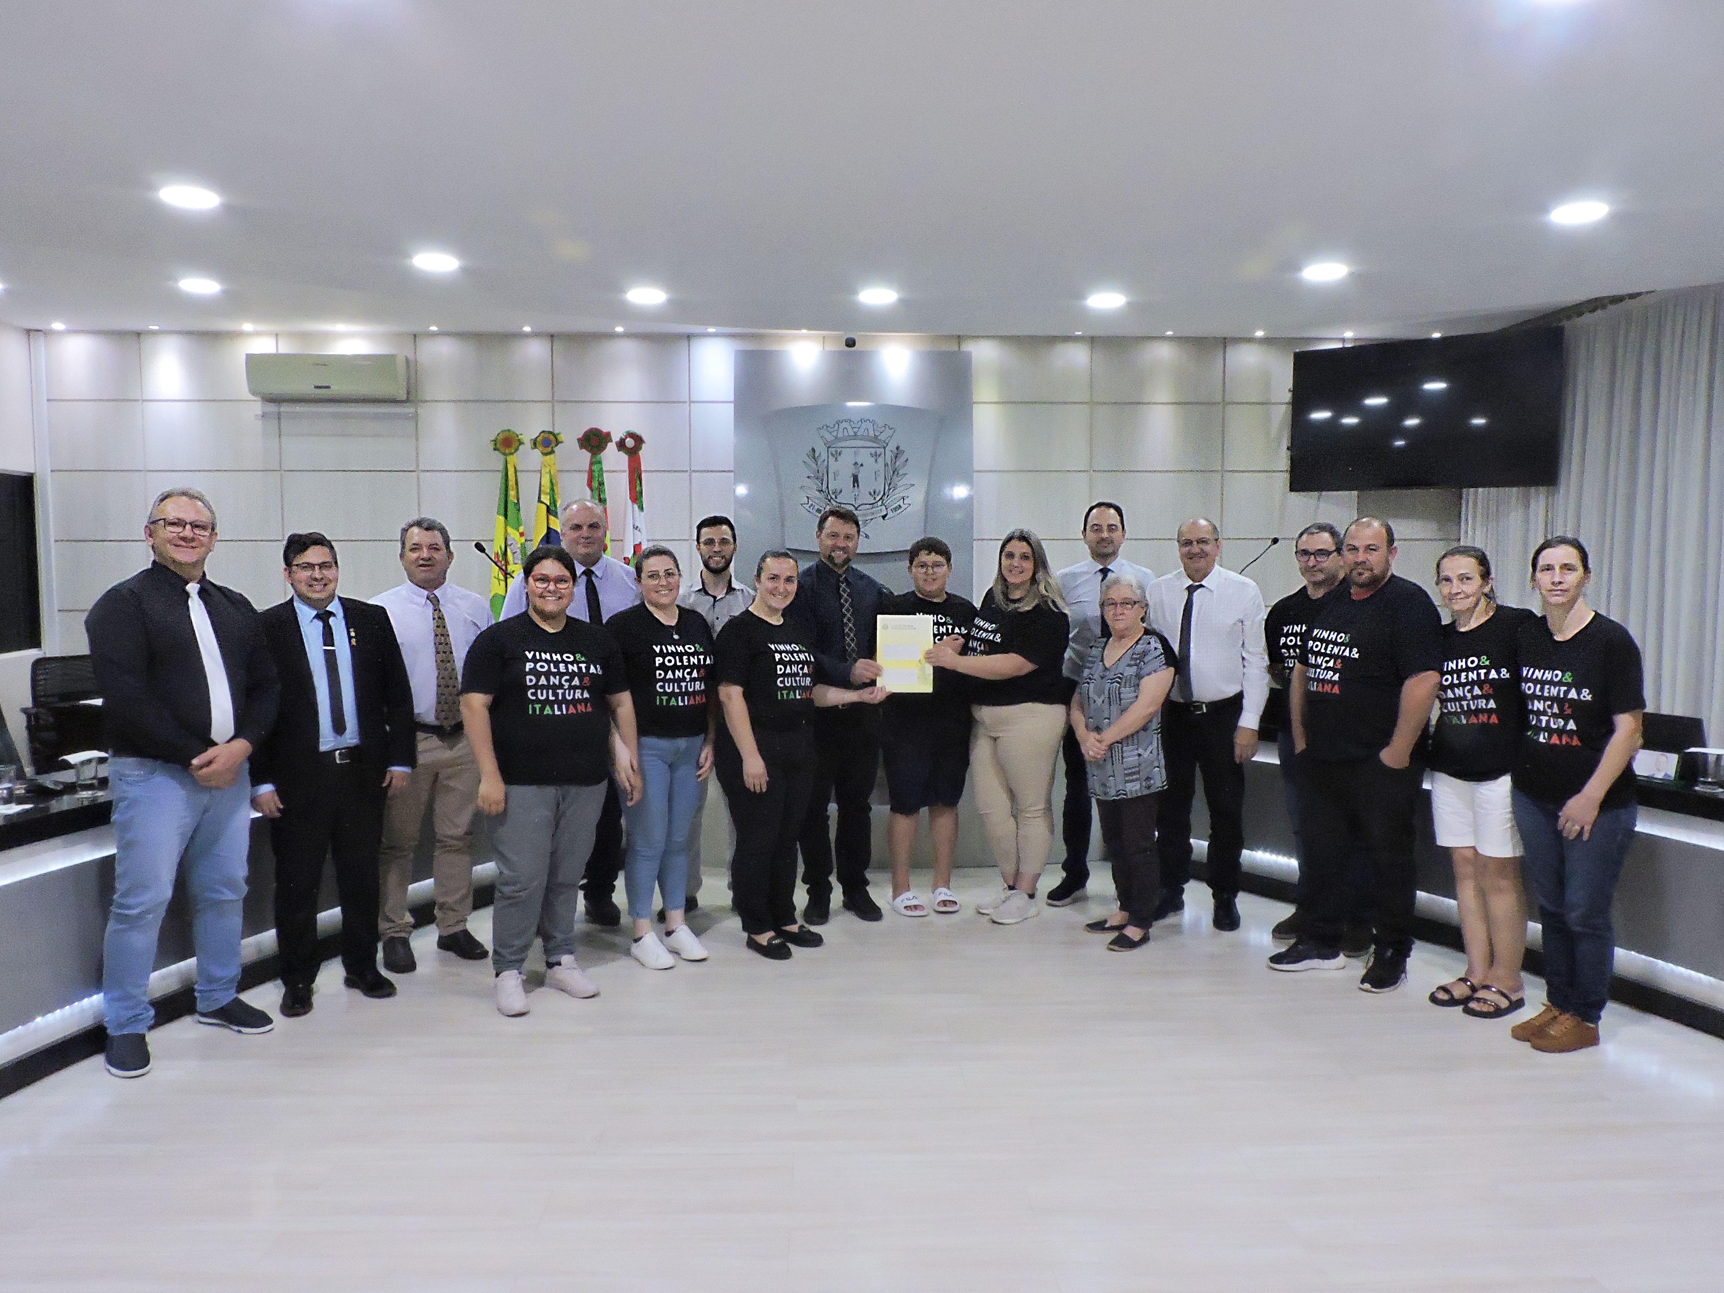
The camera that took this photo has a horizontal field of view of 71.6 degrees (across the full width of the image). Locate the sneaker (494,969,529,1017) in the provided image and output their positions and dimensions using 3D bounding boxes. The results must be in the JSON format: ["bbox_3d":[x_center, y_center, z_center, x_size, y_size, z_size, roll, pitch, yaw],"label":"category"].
[{"bbox_3d":[-1.250,1.206,4.225,0.100,0.115,0.260,-2,5,-24],"label":"sneaker"}]

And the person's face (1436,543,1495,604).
[{"bbox_3d":[2.074,-0.249,4.103,0.175,0.200,0.210,4,6,45],"label":"person's face"}]

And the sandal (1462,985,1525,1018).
[{"bbox_3d":[2.177,1.214,4.114,0.250,0.085,0.095,-2,5,-24],"label":"sandal"}]

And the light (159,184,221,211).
[{"bbox_3d":[-2.782,-1.857,4.943,0.225,0.030,0.225,0,4,0],"label":"light"}]

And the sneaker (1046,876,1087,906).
[{"bbox_3d":[0.969,1.106,5.560,0.110,0.120,0.300,3,5,35],"label":"sneaker"}]

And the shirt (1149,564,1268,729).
[{"bbox_3d":[1.470,-0.009,5.113,0.520,0.690,0.300,2,5,24],"label":"shirt"}]

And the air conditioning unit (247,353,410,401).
[{"bbox_3d":[-3.297,-1.660,7.439,0.940,0.280,0.210,0,4,-2],"label":"air conditioning unit"}]

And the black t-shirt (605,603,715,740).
[{"bbox_3d":[-0.808,0.099,4.747,0.460,0.560,0.290,-3,5,-34],"label":"black t-shirt"}]

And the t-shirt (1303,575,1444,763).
[{"bbox_3d":[1.960,0.080,4.585,0.370,0.690,0.540,-3,5,-33],"label":"t-shirt"}]

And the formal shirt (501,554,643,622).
[{"bbox_3d":[-1.236,-0.075,5.179,0.580,0.660,0.340,-2,5,-24],"label":"formal shirt"}]

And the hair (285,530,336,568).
[{"bbox_3d":[-1.881,-0.307,4.093,0.170,0.165,0.205,-3,5,-33],"label":"hair"}]

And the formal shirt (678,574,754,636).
[{"bbox_3d":[-0.647,0.004,5.315,0.500,0.660,0.270,-1,4,-8],"label":"formal shirt"}]

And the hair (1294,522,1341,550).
[{"bbox_3d":[1.857,-0.422,4.822,0.170,0.160,0.200,3,5,34],"label":"hair"}]

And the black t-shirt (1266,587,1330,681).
[{"bbox_3d":[1.884,0.052,4.897,0.300,0.650,0.500,-4,6,-45],"label":"black t-shirt"}]

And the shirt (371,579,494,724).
[{"bbox_3d":[-1.718,0.029,4.758,0.510,0.590,0.290,-3,5,-32],"label":"shirt"}]

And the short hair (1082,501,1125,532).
[{"bbox_3d":[1.088,-0.573,5.372,0.178,0.160,0.200,0,4,7],"label":"short hair"}]

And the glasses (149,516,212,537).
[{"bbox_3d":[-2.078,-0.367,3.662,0.142,0.050,0.145,0,6,-43],"label":"glasses"}]

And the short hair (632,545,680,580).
[{"bbox_3d":[-0.791,-0.312,4.609,0.178,0.170,0.205,-2,4,-20],"label":"short hair"}]

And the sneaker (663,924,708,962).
[{"bbox_3d":[-0.691,1.138,4.692,0.095,0.105,0.255,-2,5,-27],"label":"sneaker"}]

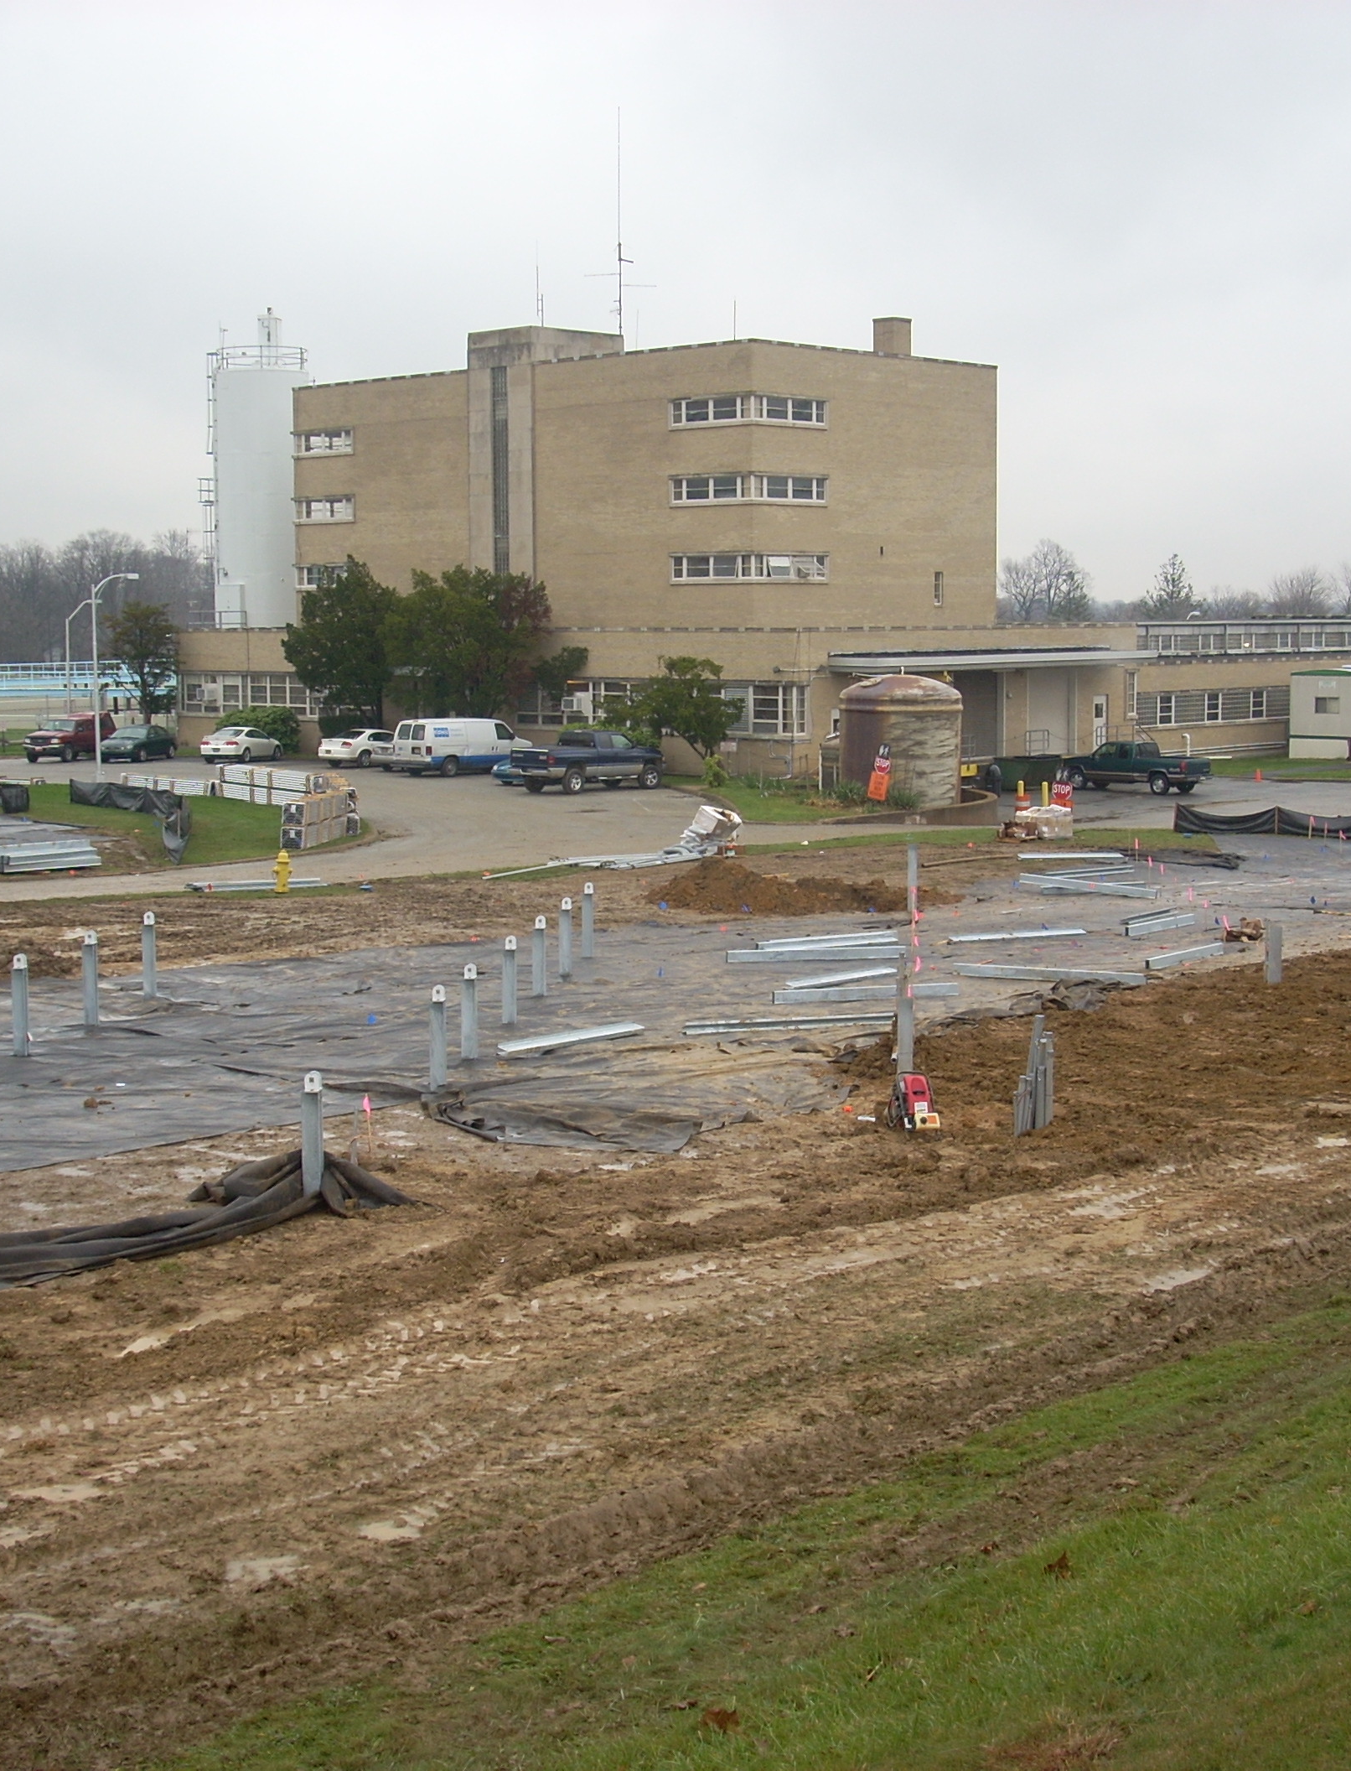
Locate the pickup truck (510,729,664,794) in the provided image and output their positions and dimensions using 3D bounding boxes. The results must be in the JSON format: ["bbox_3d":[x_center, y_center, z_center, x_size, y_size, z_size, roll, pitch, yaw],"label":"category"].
[{"bbox_3d":[-2.710,-3.947,80.398,2.000,1.880,5.700,6,9,44],"label":"pickup truck"}]

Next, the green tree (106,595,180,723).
[{"bbox_3d":[-23.595,-9.412,112.333,3.000,6.590,3.000,0,6,0],"label":"green tree"}]

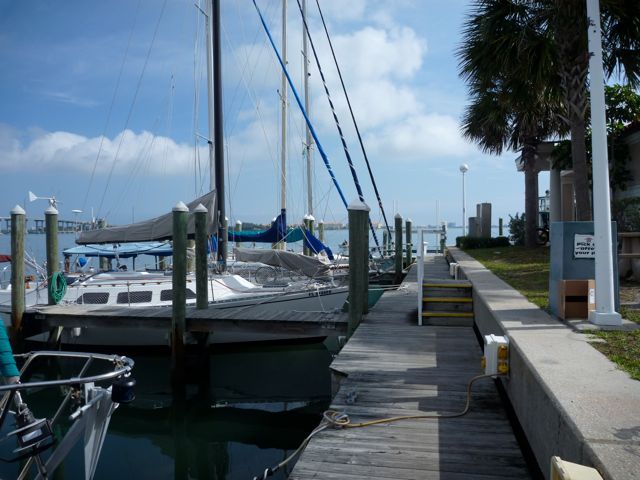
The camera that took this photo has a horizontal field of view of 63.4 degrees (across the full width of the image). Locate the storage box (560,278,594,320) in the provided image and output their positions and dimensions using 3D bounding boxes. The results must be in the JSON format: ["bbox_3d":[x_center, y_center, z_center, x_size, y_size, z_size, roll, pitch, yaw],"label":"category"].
[{"bbox_3d":[2.810,0.651,5.660,0.340,0.410,0.340,0,1,12],"label":"storage box"}]

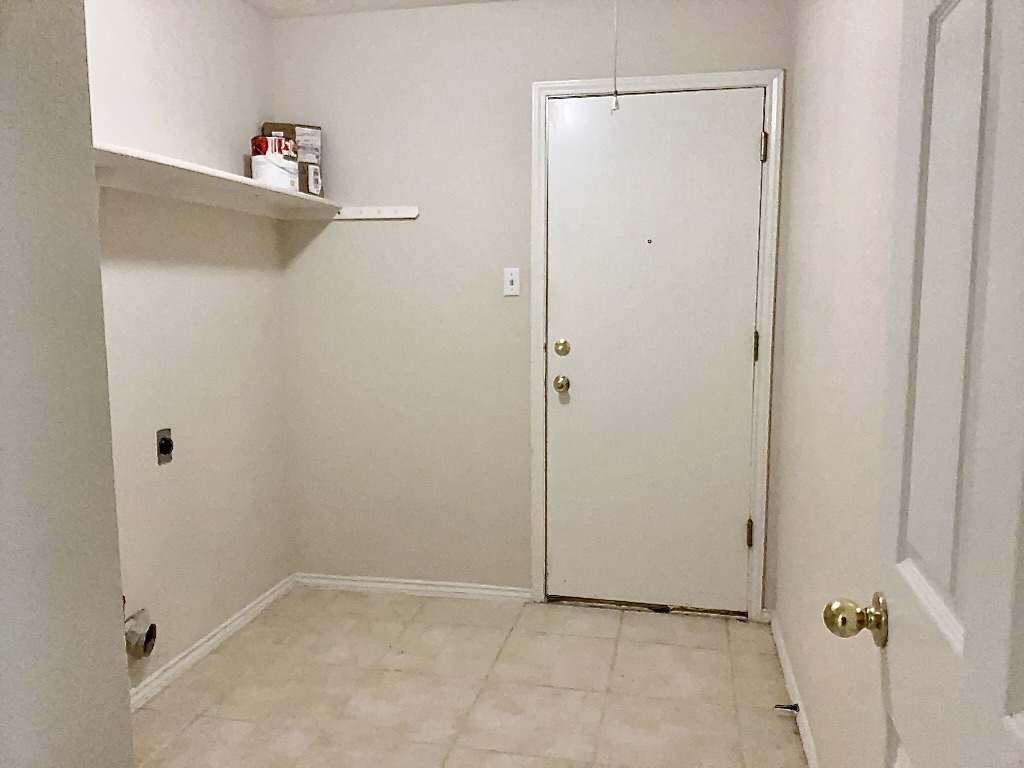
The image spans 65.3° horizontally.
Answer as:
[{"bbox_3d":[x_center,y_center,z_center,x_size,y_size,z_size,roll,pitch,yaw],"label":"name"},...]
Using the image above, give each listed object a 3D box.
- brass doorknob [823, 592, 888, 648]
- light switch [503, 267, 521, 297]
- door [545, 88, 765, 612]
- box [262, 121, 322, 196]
[{"bbox_3d":[0.417,0.286,0.977,0.067,0.065,0.065,2,7,14],"label":"brass doorknob"},{"bbox_3d":[-0.002,-0.414,3.239,0.070,0.115,0.013,1,7,12],"label":"light switch"},{"bbox_3d":[0.548,-0.104,3.188,0.815,2.030,0.045,1,7,12],"label":"door"},{"bbox_3d":[-0.880,-0.879,3.204,0.216,0.281,0.140,-3,7,-22],"label":"box"}]

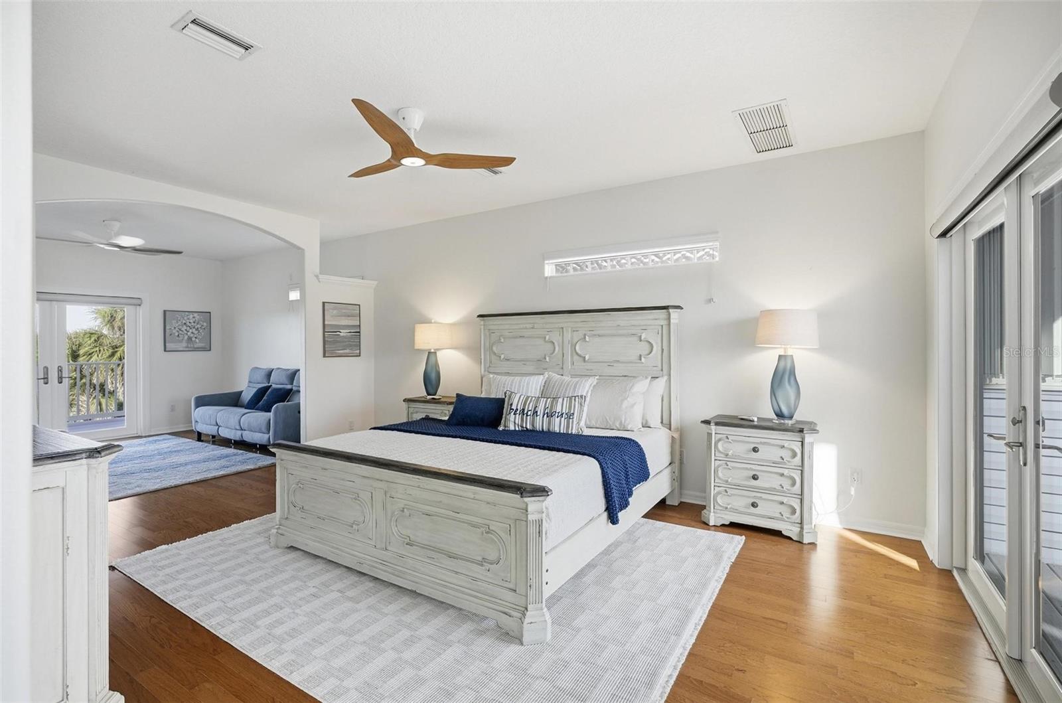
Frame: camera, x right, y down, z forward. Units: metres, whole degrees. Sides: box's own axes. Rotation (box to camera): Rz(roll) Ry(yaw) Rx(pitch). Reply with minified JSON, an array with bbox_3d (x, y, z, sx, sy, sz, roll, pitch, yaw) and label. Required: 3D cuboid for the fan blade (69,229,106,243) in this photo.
[{"bbox_3d":[-4.734,-1.244,5.080,0.150,0.060,0.580,0,0,-14],"label":"fan blade"}]

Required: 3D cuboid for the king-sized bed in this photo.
[{"bbox_3d":[-0.247,0.442,3.499,2.110,1.642,2.330,0,0,31],"label":"king-sized bed"}]

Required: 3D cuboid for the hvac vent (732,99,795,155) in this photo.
[{"bbox_3d":[1.589,-1.466,3.157,0.300,0.030,0.780,0,0,34],"label":"hvac vent"}]

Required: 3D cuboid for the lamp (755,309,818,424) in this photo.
[{"bbox_3d":[1.812,0.106,3.340,0.400,0.810,0.400,0,0,32],"label":"lamp"}]

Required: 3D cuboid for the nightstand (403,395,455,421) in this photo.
[{"bbox_3d":[-0.967,0.876,5.074,0.752,0.757,0.430,0,0,31],"label":"nightstand"}]

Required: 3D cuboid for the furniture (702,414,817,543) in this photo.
[{"bbox_3d":[1.661,0.889,3.439,0.752,0.757,0.430,0,0,31],"label":"furniture"}]

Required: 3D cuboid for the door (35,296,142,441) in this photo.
[{"bbox_3d":[-6.170,0.228,6.155,0.090,2.030,1.750,0,0,31],"label":"door"}]

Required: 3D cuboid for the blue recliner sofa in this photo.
[{"bbox_3d":[-3.672,0.757,6.478,2.100,1.040,0.900,0,0,32],"label":"blue recliner sofa"}]

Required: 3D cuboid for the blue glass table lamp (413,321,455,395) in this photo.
[{"bbox_3d":[-1.073,0.082,5.160,0.400,0.830,0.400,0,0,0],"label":"blue glass table lamp"}]

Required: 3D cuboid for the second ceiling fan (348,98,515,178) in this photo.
[{"bbox_3d":[-0.788,-1.326,2.874,1.230,0.320,1.150,0,0,32],"label":"second ceiling fan"}]

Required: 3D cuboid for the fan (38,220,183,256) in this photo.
[{"bbox_3d":[-4.826,-1.336,5.428,1.300,0.340,1.300,0,0,31],"label":"fan"}]

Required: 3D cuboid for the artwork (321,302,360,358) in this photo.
[{"bbox_3d":[-2.228,-0.250,5.593,0.035,0.635,0.515,0,0,32],"label":"artwork"}]

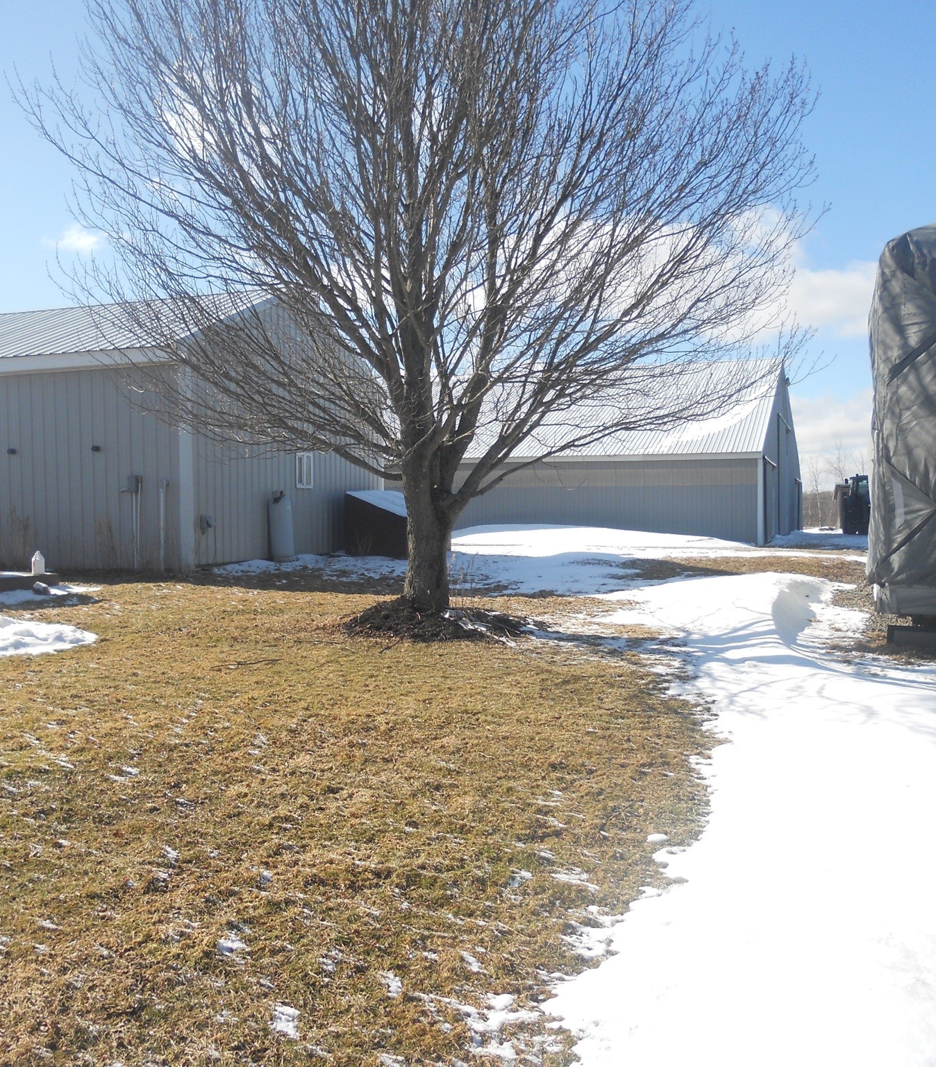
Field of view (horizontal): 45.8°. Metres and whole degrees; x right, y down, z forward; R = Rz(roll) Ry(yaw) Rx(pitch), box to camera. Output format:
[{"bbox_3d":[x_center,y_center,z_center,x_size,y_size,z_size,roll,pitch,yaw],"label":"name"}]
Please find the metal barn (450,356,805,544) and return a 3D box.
[{"bbox_3d":[5.251,-4.650,67.539,27.000,10.100,25.000,0,1,20],"label":"metal barn"}]

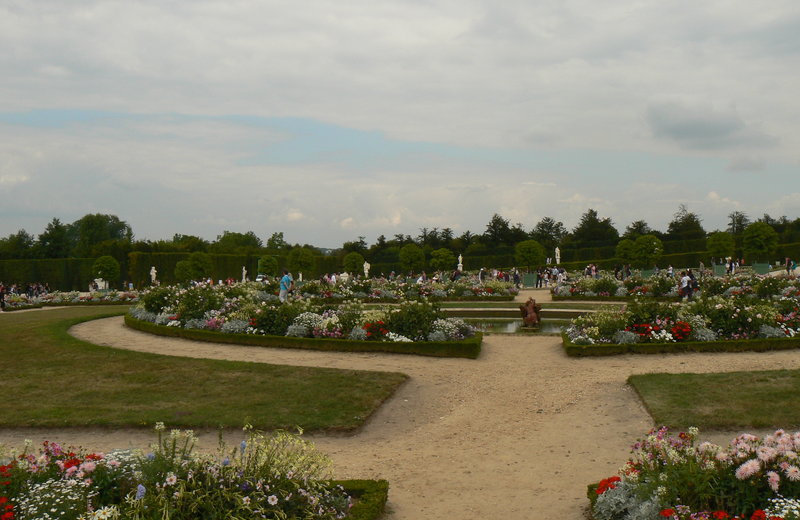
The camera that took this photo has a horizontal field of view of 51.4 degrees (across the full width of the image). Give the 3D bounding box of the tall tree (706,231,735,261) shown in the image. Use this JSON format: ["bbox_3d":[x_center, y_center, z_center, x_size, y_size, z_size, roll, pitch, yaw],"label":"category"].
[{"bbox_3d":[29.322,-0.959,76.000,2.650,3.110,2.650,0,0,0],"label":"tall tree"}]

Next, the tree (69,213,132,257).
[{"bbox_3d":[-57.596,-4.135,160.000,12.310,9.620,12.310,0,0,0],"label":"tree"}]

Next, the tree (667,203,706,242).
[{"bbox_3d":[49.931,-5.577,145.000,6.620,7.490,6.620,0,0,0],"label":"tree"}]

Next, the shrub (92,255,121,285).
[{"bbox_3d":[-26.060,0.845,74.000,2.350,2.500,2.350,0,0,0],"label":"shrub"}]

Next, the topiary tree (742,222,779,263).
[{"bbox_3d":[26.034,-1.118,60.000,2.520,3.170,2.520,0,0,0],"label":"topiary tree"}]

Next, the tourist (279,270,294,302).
[{"bbox_3d":[-5.765,1.333,42.000,0.420,1.730,0.520,0,0,26],"label":"tourist"}]

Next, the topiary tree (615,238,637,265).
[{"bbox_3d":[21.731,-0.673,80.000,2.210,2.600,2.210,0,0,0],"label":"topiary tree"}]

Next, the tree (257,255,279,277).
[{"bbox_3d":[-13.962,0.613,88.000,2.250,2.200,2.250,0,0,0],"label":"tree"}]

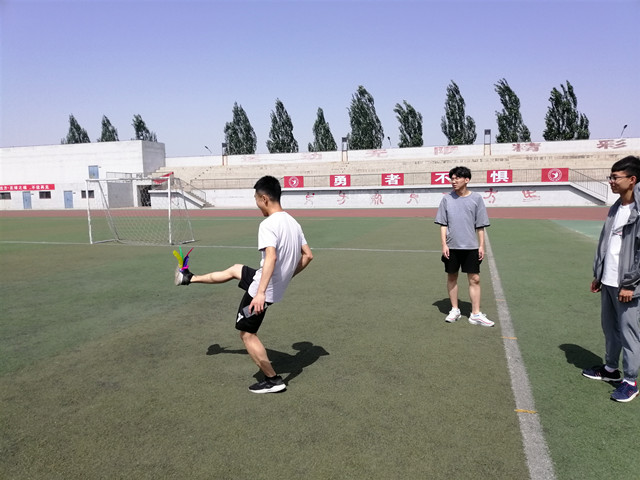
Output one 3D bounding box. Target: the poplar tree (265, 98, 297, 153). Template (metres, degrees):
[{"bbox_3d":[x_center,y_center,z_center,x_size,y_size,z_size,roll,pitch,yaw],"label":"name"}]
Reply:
[{"bbox_3d":[-4.381,-10.621,57.233,4.076,12.129,4.076,1,6,18],"label":"poplar tree"}]

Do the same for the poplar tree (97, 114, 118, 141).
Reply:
[{"bbox_3d":[-28.458,-10.848,64.923,3.603,11.788,3.603,1,6,18],"label":"poplar tree"}]

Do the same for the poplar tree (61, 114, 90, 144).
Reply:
[{"bbox_3d":[-37.671,-12.456,75.820,5.000,14.386,5.000,1,6,18],"label":"poplar tree"}]

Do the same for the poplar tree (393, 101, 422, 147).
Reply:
[{"bbox_3d":[11.111,-10.902,60.246,4.100,12.745,4.100,1,6,18],"label":"poplar tree"}]

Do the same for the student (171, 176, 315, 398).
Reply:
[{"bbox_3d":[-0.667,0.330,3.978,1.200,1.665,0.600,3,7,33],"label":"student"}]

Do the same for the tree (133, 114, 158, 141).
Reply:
[{"bbox_3d":[-25.901,-11.848,72.086,4.600,13.522,4.600,1,6,18],"label":"tree"}]

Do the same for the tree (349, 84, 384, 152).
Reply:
[{"bbox_3d":[6.023,-12.128,61.762,4.900,15.054,4.900,1,6,18],"label":"tree"}]

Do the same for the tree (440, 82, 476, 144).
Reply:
[{"bbox_3d":[14.793,-10.506,51.101,3.606,12.534,3.606,1,6,18],"label":"tree"}]

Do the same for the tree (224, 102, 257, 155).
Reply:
[{"bbox_3d":[-10.859,-11.963,67.223,4.800,14.209,4.800,1,6,18],"label":"tree"}]

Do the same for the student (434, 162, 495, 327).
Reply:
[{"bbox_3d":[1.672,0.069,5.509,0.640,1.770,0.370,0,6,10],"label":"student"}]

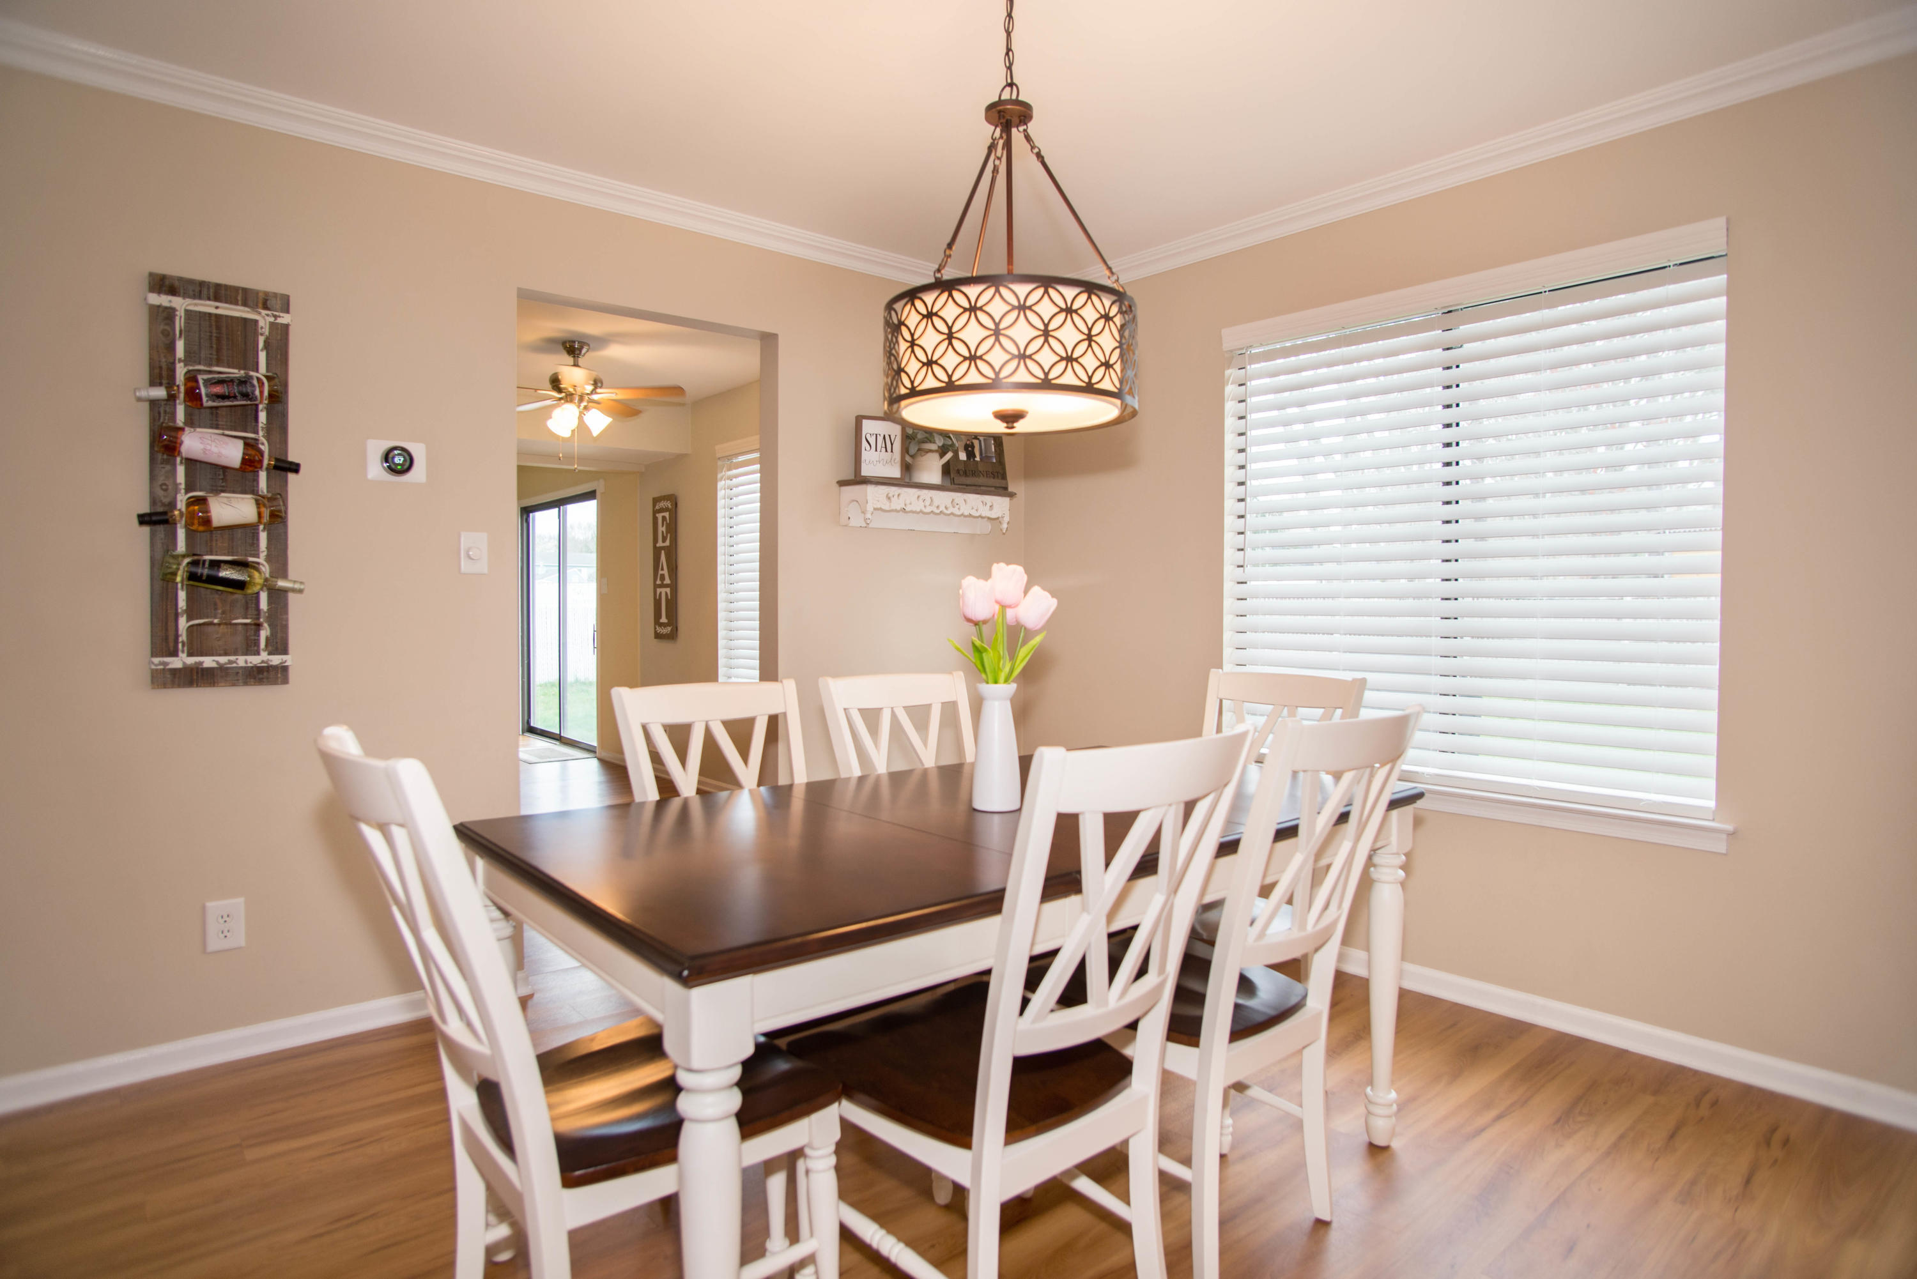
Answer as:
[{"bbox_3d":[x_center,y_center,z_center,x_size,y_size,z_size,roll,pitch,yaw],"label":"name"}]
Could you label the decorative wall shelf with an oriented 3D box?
[{"bbox_3d":[-0.092,-0.495,3.980,0.735,0.168,0.178,-1,2,-40],"label":"decorative wall shelf"}]

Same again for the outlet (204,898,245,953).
[{"bbox_3d":[-1.841,0.721,2.678,0.078,0.124,0.009,-1,2,-40],"label":"outlet"}]

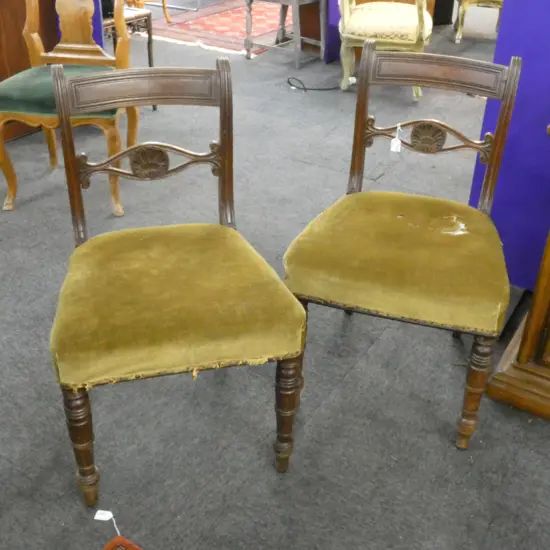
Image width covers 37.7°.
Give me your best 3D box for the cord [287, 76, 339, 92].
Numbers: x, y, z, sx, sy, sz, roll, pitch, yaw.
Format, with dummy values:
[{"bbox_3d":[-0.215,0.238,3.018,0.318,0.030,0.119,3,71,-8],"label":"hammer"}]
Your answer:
[{"bbox_3d":[0.229,-1.103,4.638,0.315,0.016,0.255,3,30,0],"label":"cord"}]

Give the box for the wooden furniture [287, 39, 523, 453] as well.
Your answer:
[{"bbox_3d":[0.341,-0.094,2.036,0.510,0.845,0.535,10,30,13],"label":"wooden furniture"}]

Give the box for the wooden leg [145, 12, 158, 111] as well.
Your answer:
[{"bbox_3d":[-0.611,-1.053,4.014,0.032,0.480,0.032,22,35,30],"label":"wooden leg"}]

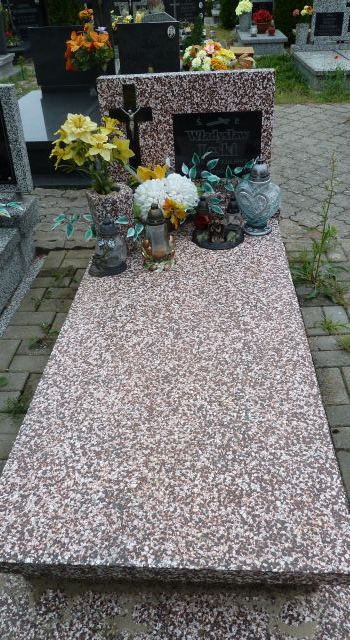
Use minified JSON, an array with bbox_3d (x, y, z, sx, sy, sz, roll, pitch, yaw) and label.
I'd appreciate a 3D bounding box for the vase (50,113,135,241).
[{"bbox_3d":[-0.312,-0.549,1.859,0.312,0.552,0.260,1,38,5],"label":"vase"}]

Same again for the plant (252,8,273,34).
[{"bbox_3d":[1.372,-4.646,7.198,0.300,0.330,0.300,0,38,5],"label":"plant"}]

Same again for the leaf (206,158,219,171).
[{"bbox_3d":[0.171,-0.710,2.109,0.055,0.045,0.025,0,38,5],"label":"leaf"}]

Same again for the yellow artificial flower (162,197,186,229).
[{"bbox_3d":[-0.006,-0.420,1.818,0.091,0.129,0.080,1,38,5],"label":"yellow artificial flower"}]

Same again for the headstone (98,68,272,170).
[{"bbox_3d":[0.061,-0.865,2.209,0.775,0.566,0.075,0,38,5],"label":"headstone"}]

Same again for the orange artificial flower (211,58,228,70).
[{"bbox_3d":[0.433,-2.488,4.500,0.140,0.110,0.100,0,38,5],"label":"orange artificial flower"}]

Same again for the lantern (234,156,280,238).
[{"bbox_3d":[0.376,-0.558,2.055,0.195,0.339,0.160,13,41,20],"label":"lantern"}]

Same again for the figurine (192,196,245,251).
[{"bbox_3d":[0.193,-0.442,2.049,0.225,0.186,0.150,0,38,5],"label":"figurine"}]

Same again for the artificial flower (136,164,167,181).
[{"bbox_3d":[-0.096,-0.603,1.899,0.128,0.079,0.110,1,38,5],"label":"artificial flower"}]

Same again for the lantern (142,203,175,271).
[{"bbox_3d":[-0.070,-0.345,1.827,0.136,0.251,0.136,1,38,5],"label":"lantern"}]

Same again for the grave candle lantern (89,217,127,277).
[{"bbox_3d":[-0.284,-0.318,1.908,0.155,0.223,0.120,-8,38,-4],"label":"grave candle lantern"}]

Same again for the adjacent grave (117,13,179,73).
[{"bbox_3d":[-0.217,-2.430,4.222,0.544,0.483,0.090,1,38,5],"label":"adjacent grave"}]

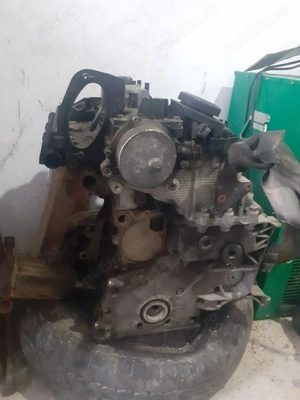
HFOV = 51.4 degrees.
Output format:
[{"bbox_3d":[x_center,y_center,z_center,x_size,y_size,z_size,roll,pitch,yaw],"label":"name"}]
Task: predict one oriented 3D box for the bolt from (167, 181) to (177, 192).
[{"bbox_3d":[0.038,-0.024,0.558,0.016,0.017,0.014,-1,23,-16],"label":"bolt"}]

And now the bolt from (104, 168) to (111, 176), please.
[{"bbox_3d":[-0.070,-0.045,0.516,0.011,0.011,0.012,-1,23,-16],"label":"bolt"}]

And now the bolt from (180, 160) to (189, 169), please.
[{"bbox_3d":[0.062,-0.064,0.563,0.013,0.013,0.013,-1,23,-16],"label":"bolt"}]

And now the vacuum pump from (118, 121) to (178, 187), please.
[{"bbox_3d":[-0.007,-0.069,0.502,0.094,0.096,0.054,-1,23,-16],"label":"vacuum pump"}]

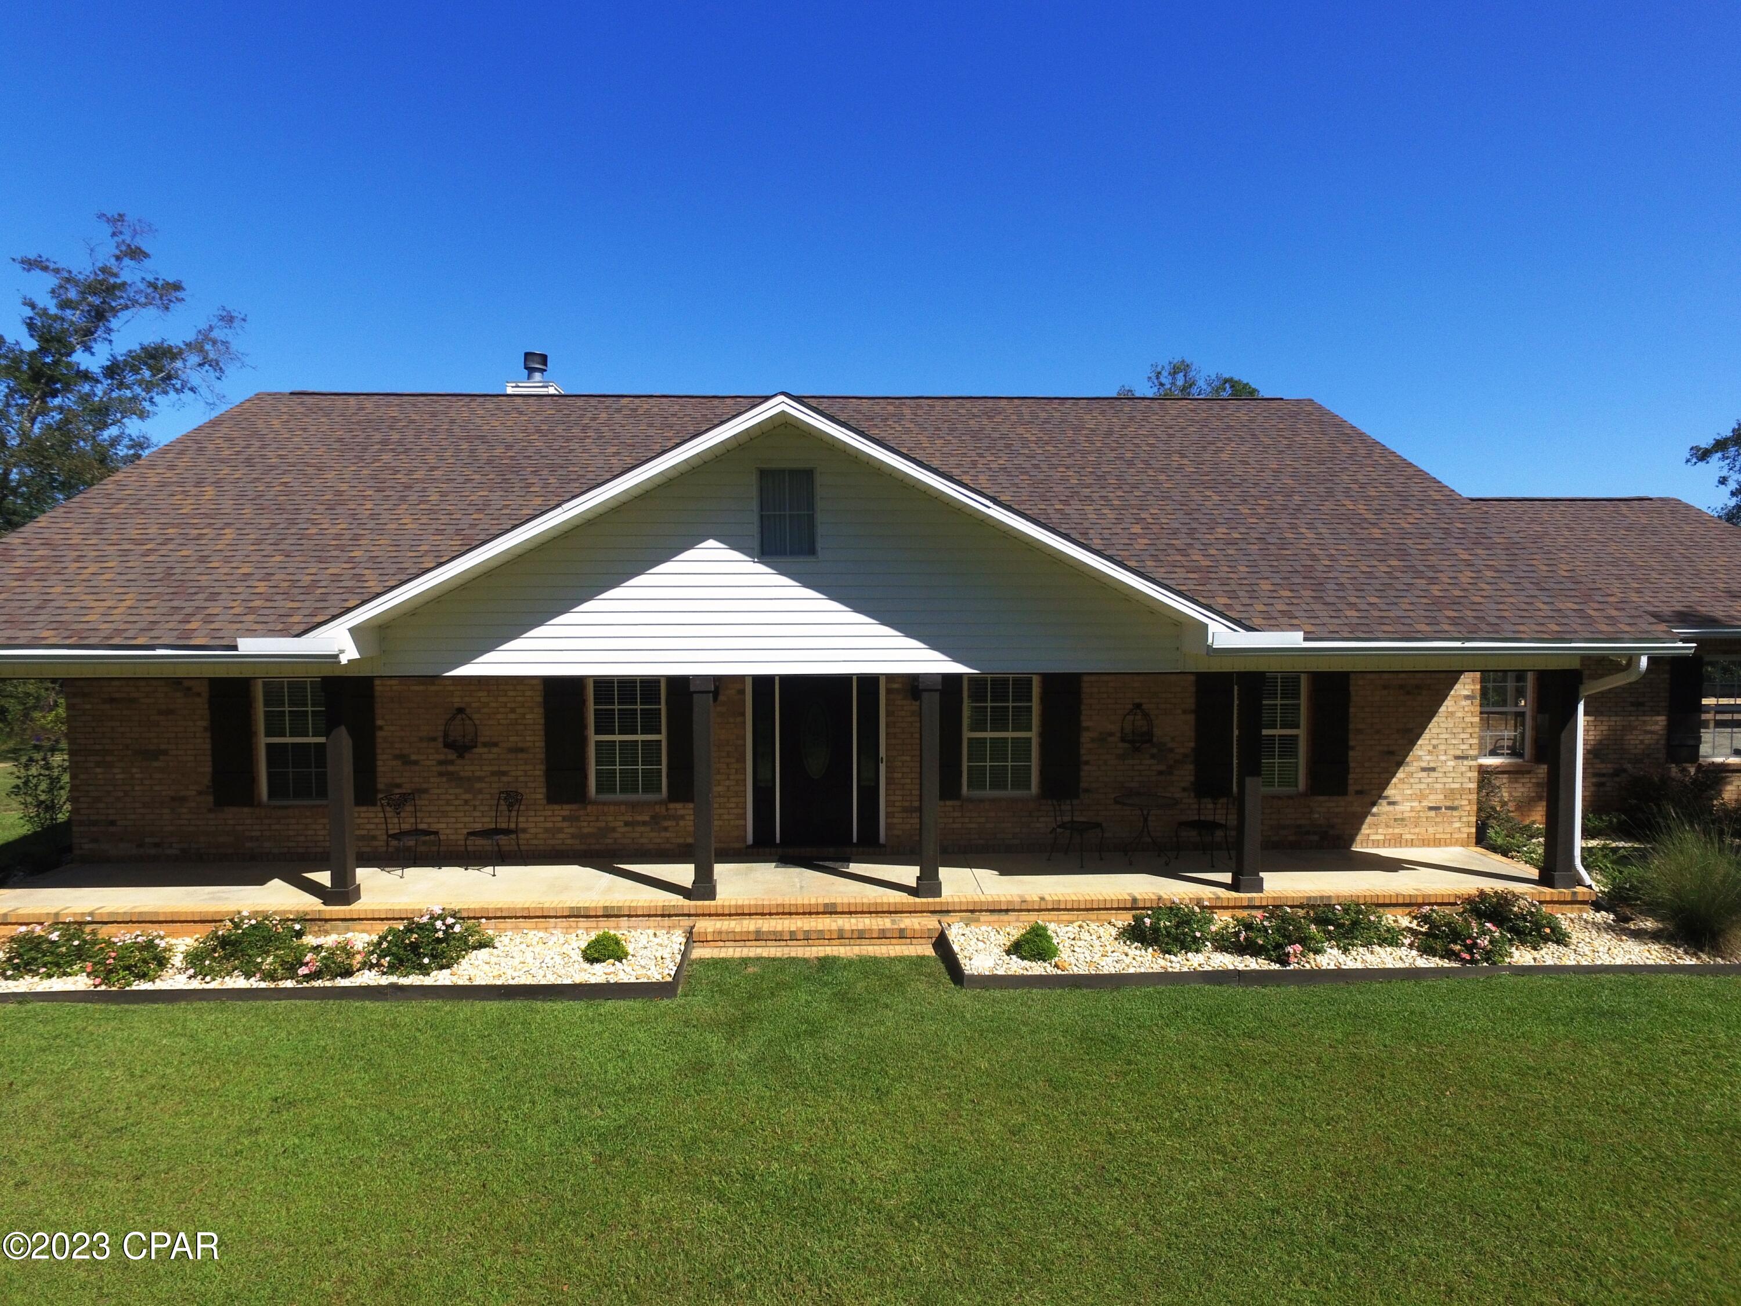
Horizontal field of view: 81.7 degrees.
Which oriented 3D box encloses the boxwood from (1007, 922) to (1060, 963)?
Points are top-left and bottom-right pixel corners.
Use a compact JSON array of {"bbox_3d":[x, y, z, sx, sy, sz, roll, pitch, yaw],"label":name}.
[{"bbox_3d":[1.572,2.737,9.688,0.500,0.320,0.480,0,3,-2],"label":"boxwood"}]

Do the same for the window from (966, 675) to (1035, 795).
[{"bbox_3d":[1.586,0.994,12.259,0.890,1.490,0.080,0,3,-2],"label":"window"}]

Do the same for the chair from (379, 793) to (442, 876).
[{"bbox_3d":[-5.268,2.049,11.466,0.540,0.860,0.460,2,4,37],"label":"chair"}]

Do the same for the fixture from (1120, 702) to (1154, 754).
[{"bbox_3d":[3.233,0.909,12.171,0.395,0.599,0.220,0,3,-2],"label":"fixture"}]

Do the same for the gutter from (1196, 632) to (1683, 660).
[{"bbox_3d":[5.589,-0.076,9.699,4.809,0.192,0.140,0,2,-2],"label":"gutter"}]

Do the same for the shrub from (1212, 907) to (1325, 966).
[{"bbox_3d":[3.768,2.616,9.521,0.980,0.430,0.800,0,3,-2],"label":"shrub"}]

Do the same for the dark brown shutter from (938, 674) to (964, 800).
[{"bbox_3d":[0.868,1.002,12.076,0.465,1.536,0.050,0,2,-2],"label":"dark brown shutter"}]

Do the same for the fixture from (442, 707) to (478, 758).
[{"bbox_3d":[-4.805,0.945,11.792,0.365,0.600,0.210,0,3,-2],"label":"fixture"}]

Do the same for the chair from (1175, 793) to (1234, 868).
[{"bbox_3d":[3.923,1.998,11.742,0.500,0.870,0.470,-2,4,-39],"label":"chair"}]

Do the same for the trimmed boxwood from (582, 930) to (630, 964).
[{"bbox_3d":[-2.478,2.701,9.410,0.410,0.260,0.390,0,3,-2],"label":"trimmed boxwood"}]

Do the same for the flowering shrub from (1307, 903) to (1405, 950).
[{"bbox_3d":[4.862,2.698,10.081,0.940,0.371,0.800,0,3,-2],"label":"flowering shrub"}]

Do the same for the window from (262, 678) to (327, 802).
[{"bbox_3d":[-6.803,1.027,11.920,0.890,1.490,0.080,0,3,-2],"label":"window"}]

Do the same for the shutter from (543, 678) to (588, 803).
[{"bbox_3d":[-3.594,1.027,11.890,0.465,1.520,0.050,0,2,-2],"label":"shutter"}]

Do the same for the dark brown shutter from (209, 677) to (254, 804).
[{"bbox_3d":[-7.428,1.027,11.693,0.470,1.540,0.050,0,3,-2],"label":"dark brown shutter"}]

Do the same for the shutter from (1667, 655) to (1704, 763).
[{"bbox_3d":[11.906,0.821,14.678,0.475,1.584,0.050,0,3,-2],"label":"shutter"}]

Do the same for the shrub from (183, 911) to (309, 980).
[{"bbox_3d":[-5.656,2.612,9.167,1.020,0.490,0.820,0,3,-2],"label":"shrub"}]

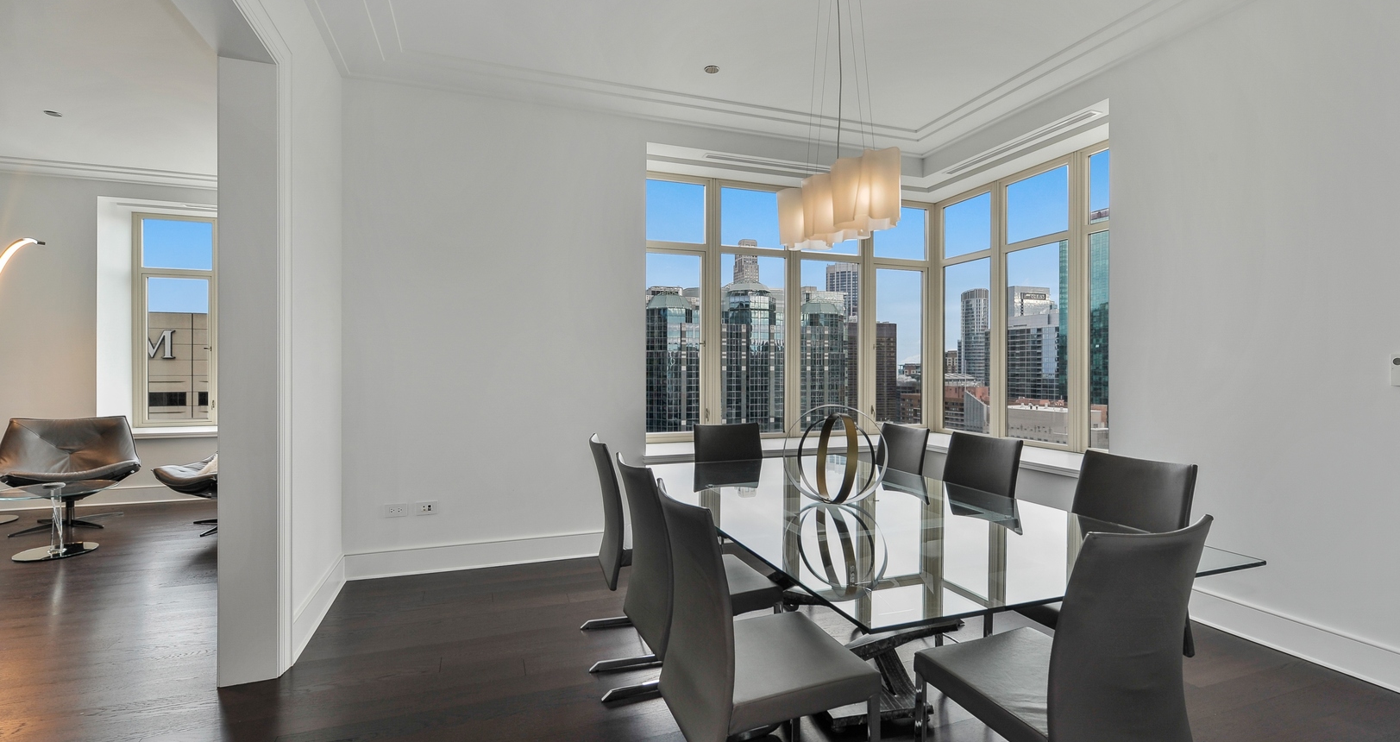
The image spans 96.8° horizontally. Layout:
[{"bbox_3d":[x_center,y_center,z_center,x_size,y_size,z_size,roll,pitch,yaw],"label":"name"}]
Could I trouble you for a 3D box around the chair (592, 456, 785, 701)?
[{"bbox_3d":[-0.036,0.780,2.253,0.544,0.941,0.437,0,0,-22],"label":"chair"}]

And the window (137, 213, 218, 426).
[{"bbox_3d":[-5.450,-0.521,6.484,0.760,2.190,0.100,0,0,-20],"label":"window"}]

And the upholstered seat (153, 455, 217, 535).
[{"bbox_3d":[-3.800,0.830,5.038,0.980,0.840,0.900,0,0,41],"label":"upholstered seat"}]

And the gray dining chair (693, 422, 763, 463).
[{"bbox_3d":[0.232,0.780,3.479,0.437,0.941,0.544,0,0,-20],"label":"gray dining chair"}]

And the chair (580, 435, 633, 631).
[{"bbox_3d":[-0.255,0.780,2.881,0.544,0.941,0.437,0,0,-17],"label":"chair"}]

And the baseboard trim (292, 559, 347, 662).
[{"bbox_3d":[-1.933,1.167,3.177,0.020,0.168,1.110,0,0,-20],"label":"baseboard trim"}]

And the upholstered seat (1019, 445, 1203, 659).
[{"bbox_3d":[1.369,0.780,2.173,0.544,0.941,0.437,0,0,-16],"label":"upholstered seat"}]

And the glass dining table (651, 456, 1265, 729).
[{"bbox_3d":[0.550,0.882,2.501,1.269,0.735,2.231,0,0,-20],"label":"glass dining table"}]

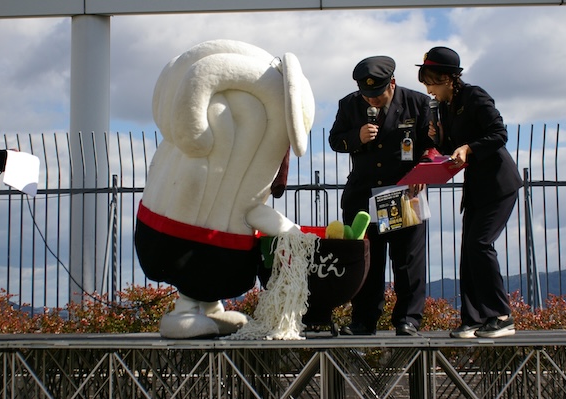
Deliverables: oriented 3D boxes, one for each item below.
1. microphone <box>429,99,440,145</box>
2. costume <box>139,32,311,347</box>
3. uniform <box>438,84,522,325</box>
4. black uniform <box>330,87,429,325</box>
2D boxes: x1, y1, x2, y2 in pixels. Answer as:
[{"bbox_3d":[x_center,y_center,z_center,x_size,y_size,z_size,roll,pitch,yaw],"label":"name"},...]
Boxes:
[{"bbox_3d":[0.849,-0.437,5.600,0.050,0.250,0.050,-4,-3,0],"label":"microphone"},{"bbox_3d":[-0.348,-0.051,6.050,1.020,1.760,0.920,1,-6,-16],"label":"costume"},{"bbox_3d":[1.104,0.028,5.600,0.450,1.310,0.420,3,-7,-28],"label":"uniform"},{"bbox_3d":[0.600,0.059,6.150,0.600,1.480,0.400,-2,-6,12],"label":"black uniform"}]

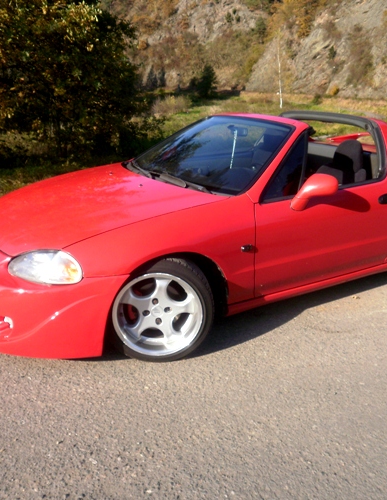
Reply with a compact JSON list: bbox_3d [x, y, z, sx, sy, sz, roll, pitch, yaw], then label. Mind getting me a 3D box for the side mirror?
[{"bbox_3d":[0.666,-0.317,2.756,0.170,0.160,0.190,-11,22,-31],"label":"side mirror"}]

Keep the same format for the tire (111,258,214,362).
[{"bbox_3d":[-0.173,0.296,2.604,0.564,0.564,0.200,0,19,-4],"label":"tire"}]

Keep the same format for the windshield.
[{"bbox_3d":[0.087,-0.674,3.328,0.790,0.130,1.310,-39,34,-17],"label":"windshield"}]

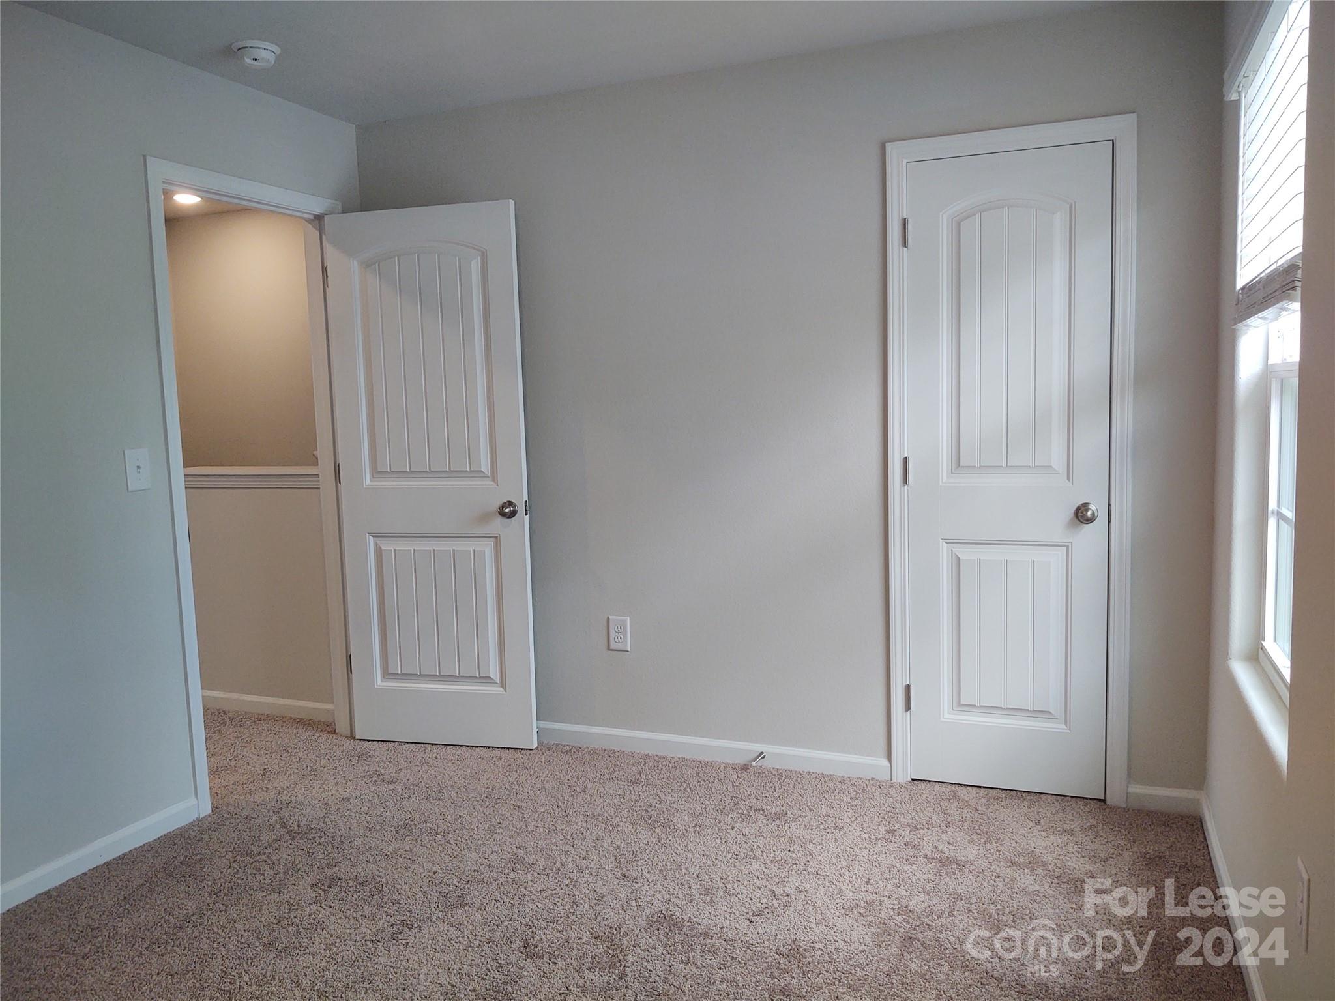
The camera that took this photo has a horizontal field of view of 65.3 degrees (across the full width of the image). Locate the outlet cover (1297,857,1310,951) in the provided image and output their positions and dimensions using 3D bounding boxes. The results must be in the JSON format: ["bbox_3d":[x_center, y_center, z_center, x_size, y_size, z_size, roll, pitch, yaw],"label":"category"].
[{"bbox_3d":[1.058,0.675,1.732,0.011,0.130,0.089,1,6,22],"label":"outlet cover"}]

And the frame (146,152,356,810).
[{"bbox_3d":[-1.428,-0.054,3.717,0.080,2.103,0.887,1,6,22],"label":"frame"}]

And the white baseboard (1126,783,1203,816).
[{"bbox_3d":[1.549,0.927,3.230,0.223,0.077,0.018,1,6,22],"label":"white baseboard"}]

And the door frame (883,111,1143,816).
[{"bbox_3d":[1.082,-0.094,3.326,0.734,2.111,0.050,1,6,22],"label":"door frame"}]

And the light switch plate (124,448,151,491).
[{"bbox_3d":[-1.616,-0.094,3.181,0.012,0.128,0.085,1,6,22],"label":"light switch plate"}]

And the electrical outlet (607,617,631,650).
[{"bbox_3d":[-0.184,0.500,3.893,0.088,0.129,0.011,1,6,22],"label":"electrical outlet"}]

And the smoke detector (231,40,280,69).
[{"bbox_3d":[-1.260,-1.369,3.186,0.140,0.050,0.140,-2,6,0],"label":"smoke detector"}]

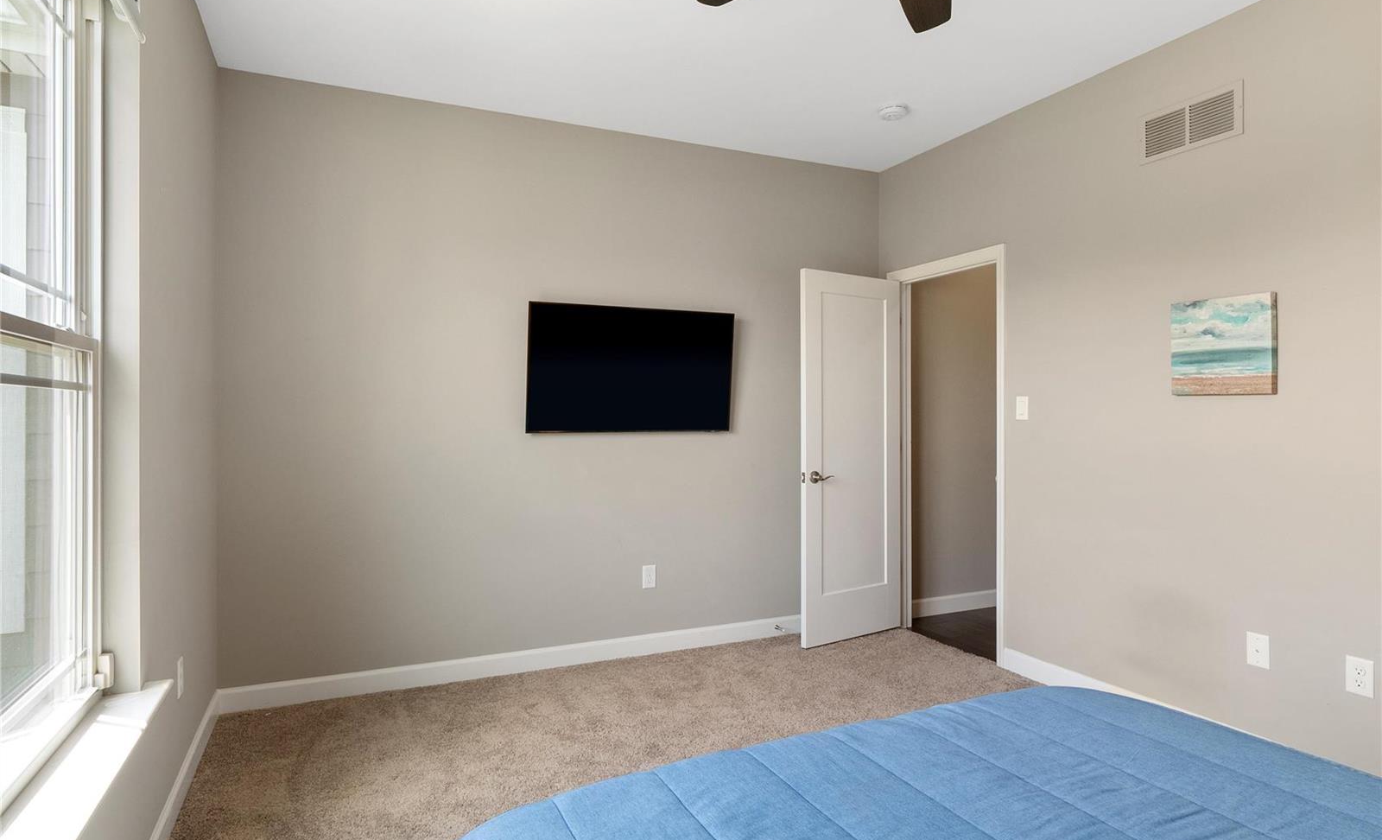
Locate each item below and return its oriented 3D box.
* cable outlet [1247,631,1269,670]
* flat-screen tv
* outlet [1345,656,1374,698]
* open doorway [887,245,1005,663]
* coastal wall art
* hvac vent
[{"bbox_3d":[2.046,0.831,2.774,0.008,0.117,0.073,0,0,-25],"label":"cable outlet"},{"bbox_3d":[-0.297,-0.257,3.967,1.117,0.639,0.060,0,6,-25],"label":"flat-screen tv"},{"bbox_3d":[2.173,0.834,2.498,0.008,0.117,0.073,0,0,-25],"label":"outlet"},{"bbox_3d":[1.427,0.179,4.256,0.140,2.125,0.880,0,0,-25],"label":"open doorway"},{"bbox_3d":[1.983,-0.274,2.869,0.036,0.357,0.356,0,0,-25],"label":"coastal wall art"},{"bbox_3d":[1.934,-1.151,2.994,0.015,0.197,0.398,0,0,-25],"label":"hvac vent"}]

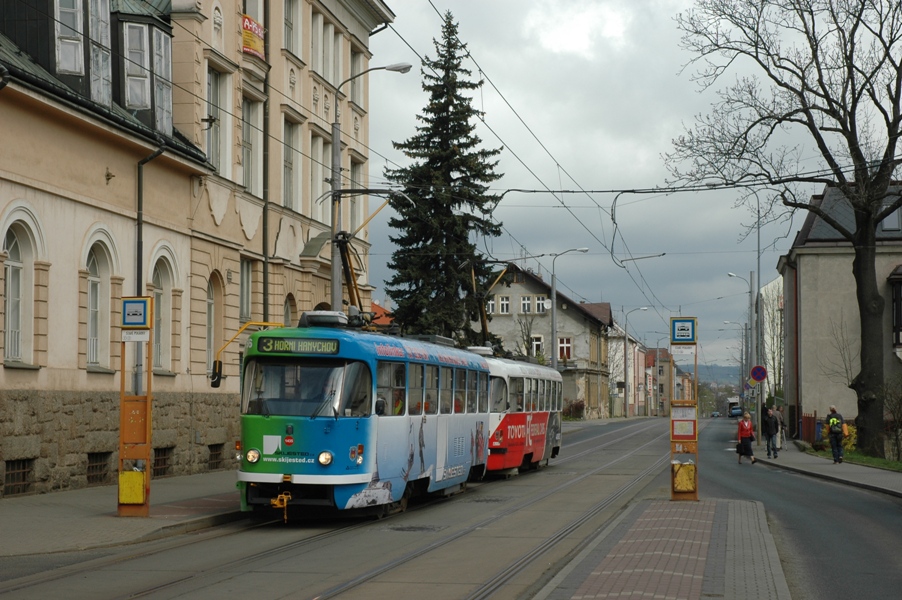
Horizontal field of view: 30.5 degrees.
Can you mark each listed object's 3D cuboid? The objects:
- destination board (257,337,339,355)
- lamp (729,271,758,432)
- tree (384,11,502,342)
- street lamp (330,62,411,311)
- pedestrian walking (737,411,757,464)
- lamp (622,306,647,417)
[{"bbox_3d":[-2.269,0.688,24.650,1.270,0.235,0.100,1,-3,11],"label":"destination board"},{"bbox_3d":[16.723,3.036,95.485,1.380,9.220,0.300,0,-3,-2],"label":"lamp"},{"bbox_3d":[-0.377,-3.931,82.369,6.000,21.300,6.000,-1,-3,10],"label":"tree"},{"bbox_3d":[-1.774,-0.660,36.701,1.780,9.300,0.320,-1,-3,9],"label":"street lamp"},{"bbox_3d":[9.181,4.296,51.337,0.550,1.610,0.500,2,-4,-33],"label":"pedestrian walking"},{"bbox_3d":[15.406,5.186,136.931,1.850,9.140,0.300,-1,-3,9],"label":"lamp"}]

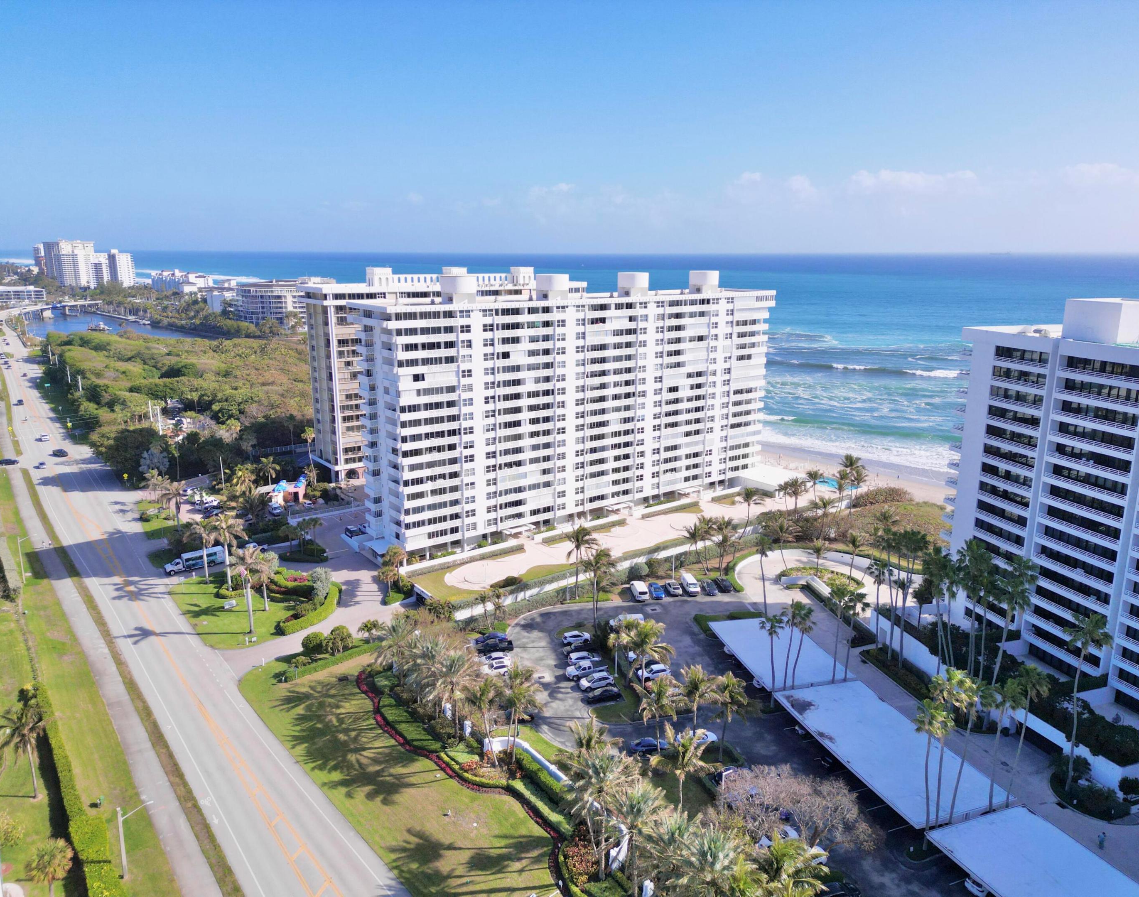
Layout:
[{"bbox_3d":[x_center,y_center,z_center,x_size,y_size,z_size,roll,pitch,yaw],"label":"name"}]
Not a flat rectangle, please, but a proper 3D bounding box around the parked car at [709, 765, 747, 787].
[{"bbox_3d":[17.750,35.634,90.382,4.700,1.620,1.880,-5,14,-18],"label":"parked car"}]

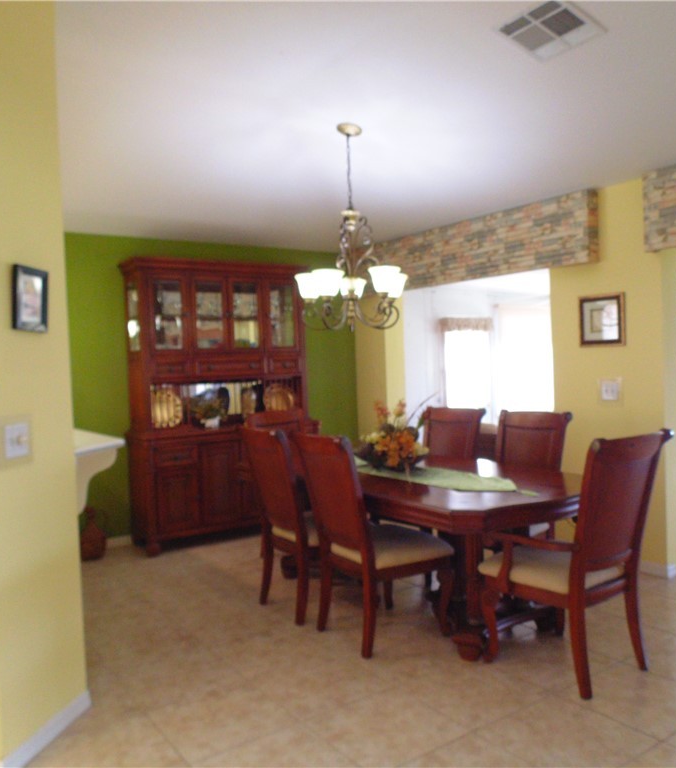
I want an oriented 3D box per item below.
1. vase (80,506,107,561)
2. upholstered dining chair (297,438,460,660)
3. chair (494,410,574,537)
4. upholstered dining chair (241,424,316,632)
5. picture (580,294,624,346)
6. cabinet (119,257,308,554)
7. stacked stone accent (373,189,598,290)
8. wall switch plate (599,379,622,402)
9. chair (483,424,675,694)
[{"bbox_3d":[-1.853,1.109,4.886,0.204,0.397,0.204,-3,2,-35],"label":"vase"},{"bbox_3d":[0.203,0.752,3.329,0.686,1.053,0.501,-3,2,-35],"label":"upholstered dining chair"},{"bbox_3d":[0.966,0.710,3.807,0.679,1.056,0.500,-3,2,-35],"label":"chair"},{"bbox_3d":[-0.136,0.752,3.752,0.669,1.053,0.497,-3,2,-35],"label":"upholstered dining chair"},{"bbox_3d":[1.732,-0.419,4.293,0.025,0.326,0.312,-3,2,-35],"label":"picture"},{"bbox_3d":[-0.956,0.137,5.470,1.555,2.243,0.517,-3,2,-35],"label":"cabinet"},{"bbox_3d":[0.897,-1.034,5.341,0.145,0.483,2.691,-3,2,-35],"label":"stacked stone accent"},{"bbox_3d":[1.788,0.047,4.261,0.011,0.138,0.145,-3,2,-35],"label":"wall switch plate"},{"bbox_3d":[1.037,0.733,2.919,0.607,1.056,0.715,-3,2,-35],"label":"chair"}]

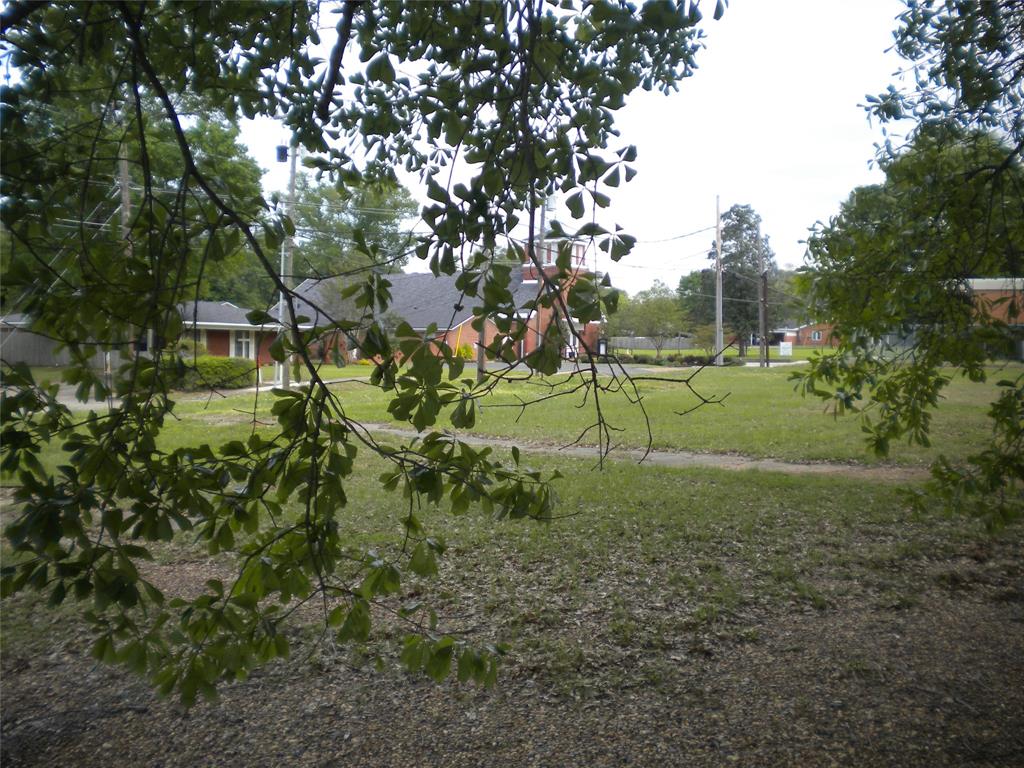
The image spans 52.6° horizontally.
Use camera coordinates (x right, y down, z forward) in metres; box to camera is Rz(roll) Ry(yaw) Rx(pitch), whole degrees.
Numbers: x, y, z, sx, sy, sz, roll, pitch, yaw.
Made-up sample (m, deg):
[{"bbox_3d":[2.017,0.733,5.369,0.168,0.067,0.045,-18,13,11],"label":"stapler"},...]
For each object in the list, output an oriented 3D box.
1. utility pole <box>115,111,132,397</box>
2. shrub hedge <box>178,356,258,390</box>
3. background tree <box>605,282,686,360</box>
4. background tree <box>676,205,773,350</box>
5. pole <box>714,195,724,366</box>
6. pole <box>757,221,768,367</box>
[{"bbox_3d":[-13.532,-4.514,36.301,0.300,9.500,0.300,-1,2,0],"label":"utility pole"},{"bbox_3d":[-10.517,-0.428,36.975,2.700,1.210,1.600,-1,3,-21],"label":"shrub hedge"},{"bbox_3d":[11.715,-5.654,90.857,6.900,6.830,6.700,0,2,0],"label":"background tree"},{"bbox_3d":[20.749,-10.087,99.692,9.300,14.680,9.000,0,2,0],"label":"background tree"},{"bbox_3d":[12.760,-6.357,63.778,0.340,10.560,0.340,-1,2,0],"label":"pole"},{"bbox_3d":[15.107,-5.371,62.815,0.320,8.810,0.320,-2,2,0],"label":"pole"}]

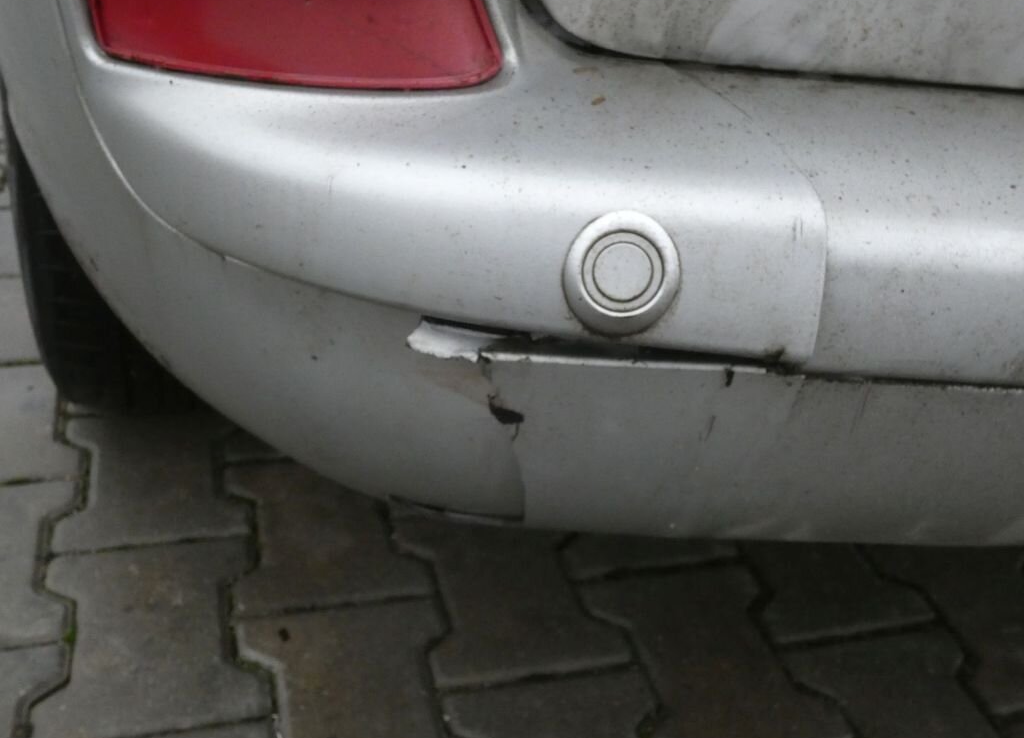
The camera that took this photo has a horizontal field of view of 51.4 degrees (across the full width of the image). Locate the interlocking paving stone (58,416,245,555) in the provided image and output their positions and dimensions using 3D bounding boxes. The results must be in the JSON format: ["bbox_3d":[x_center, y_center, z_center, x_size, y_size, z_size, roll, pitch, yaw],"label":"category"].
[{"bbox_3d":[-0.338,0.124,1.006,0.166,0.070,0.200,-3,33,-16],"label":"interlocking paving stone"}]

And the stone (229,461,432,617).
[{"bbox_3d":[-0.173,0.170,0.965,0.166,0.070,0.200,-3,33,-16],"label":"stone"}]

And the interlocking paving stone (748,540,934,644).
[{"bbox_3d":[0.267,0.201,1.006,0.166,0.070,0.200,-3,33,-16],"label":"interlocking paving stone"}]

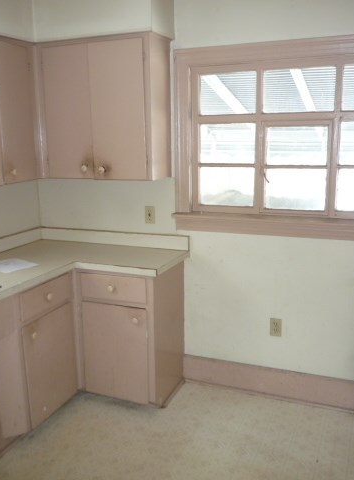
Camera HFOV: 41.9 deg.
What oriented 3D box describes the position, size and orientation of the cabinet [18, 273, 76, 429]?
[{"bbox_3d":[-0.971,0.589,2.727,0.580,0.790,0.440,4,12,22],"label":"cabinet"}]

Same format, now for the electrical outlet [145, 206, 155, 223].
[{"bbox_3d":[-0.174,-0.163,3.045,0.071,0.114,0.014,4,12,20],"label":"electrical outlet"}]

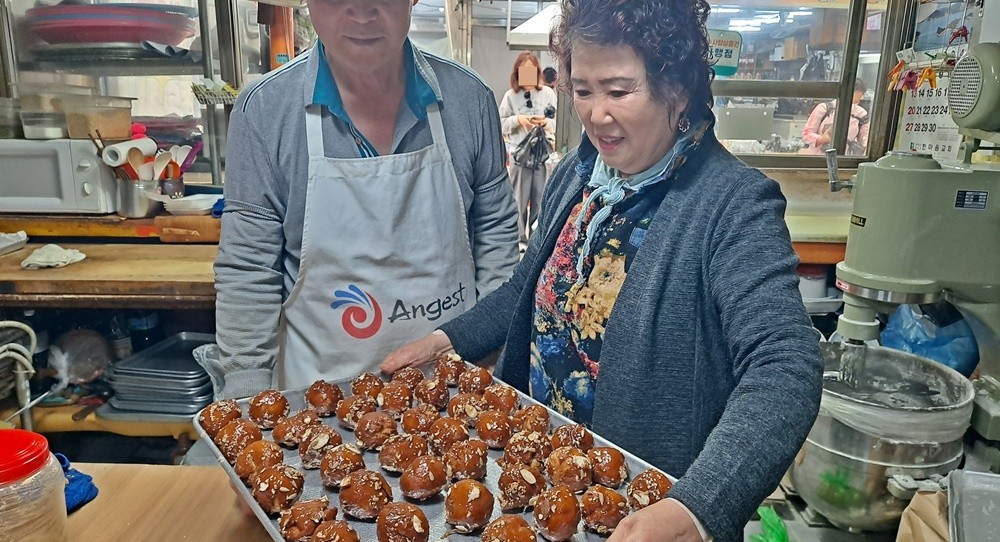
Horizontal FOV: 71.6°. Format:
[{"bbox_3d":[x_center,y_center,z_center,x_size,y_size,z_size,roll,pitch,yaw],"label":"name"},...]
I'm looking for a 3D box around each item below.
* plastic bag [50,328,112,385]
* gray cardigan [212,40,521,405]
[{"bbox_3d":[-1.350,0.275,2.230,0.190,0.170,0.170,-1,12,-11],"label":"plastic bag"},{"bbox_3d":[-0.216,-0.060,1.150,0.510,0.610,0.310,0,12,-7],"label":"gray cardigan"}]

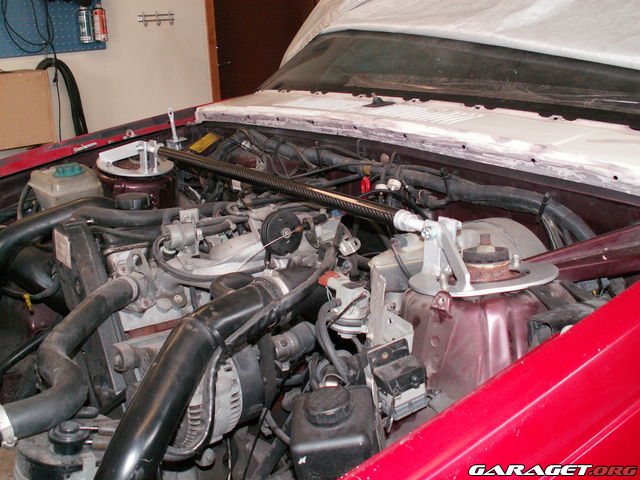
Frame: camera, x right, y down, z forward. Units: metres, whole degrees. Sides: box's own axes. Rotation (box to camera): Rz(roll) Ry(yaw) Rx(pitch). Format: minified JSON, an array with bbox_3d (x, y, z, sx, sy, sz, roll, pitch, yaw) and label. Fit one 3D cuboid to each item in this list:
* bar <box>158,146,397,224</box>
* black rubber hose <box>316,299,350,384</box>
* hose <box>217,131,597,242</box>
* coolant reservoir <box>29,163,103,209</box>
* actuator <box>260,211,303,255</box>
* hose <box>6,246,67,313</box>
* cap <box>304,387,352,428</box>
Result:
[{"bbox_3d":[-0.129,-0.119,1.214,0.028,0.028,0.760,-15,23,-37],"label":"bar"},{"bbox_3d":[0.018,0.137,0.870,0.042,0.112,0.036,-15,22,-37],"label":"black rubber hose"},{"bbox_3d":[0.112,-0.136,1.314,0.060,0.095,0.930,-15,22,-37],"label":"hose"},{"bbox_3d":[-0.609,-0.084,1.547,0.140,0.160,0.135,-15,22,-37],"label":"coolant reservoir"},{"bbox_3d":[-0.062,-0.012,1.040,0.070,0.070,0.028,-15,22,-37],"label":"actuator"},{"bbox_3d":[-0.559,0.080,1.280,0.100,0.110,0.130,-15,22,-37],"label":"hose"},{"bbox_3d":[0.010,0.201,0.780,0.056,0.023,0.056,-1,17,0],"label":"cap"}]

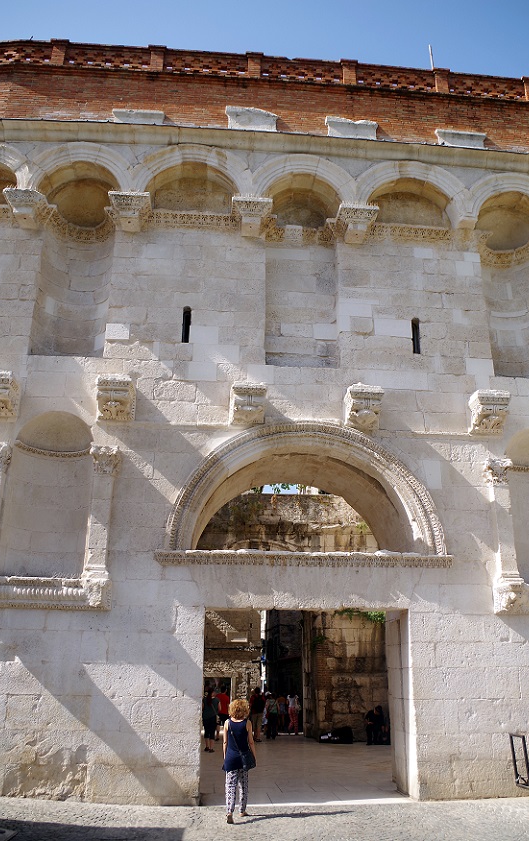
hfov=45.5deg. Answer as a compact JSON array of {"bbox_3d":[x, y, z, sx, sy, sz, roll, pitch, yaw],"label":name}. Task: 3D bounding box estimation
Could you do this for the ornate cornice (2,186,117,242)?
[{"bbox_3d":[-4.675,-4.698,14.316,2.350,0.900,0.900,2,-20,-4],"label":"ornate cornice"}]

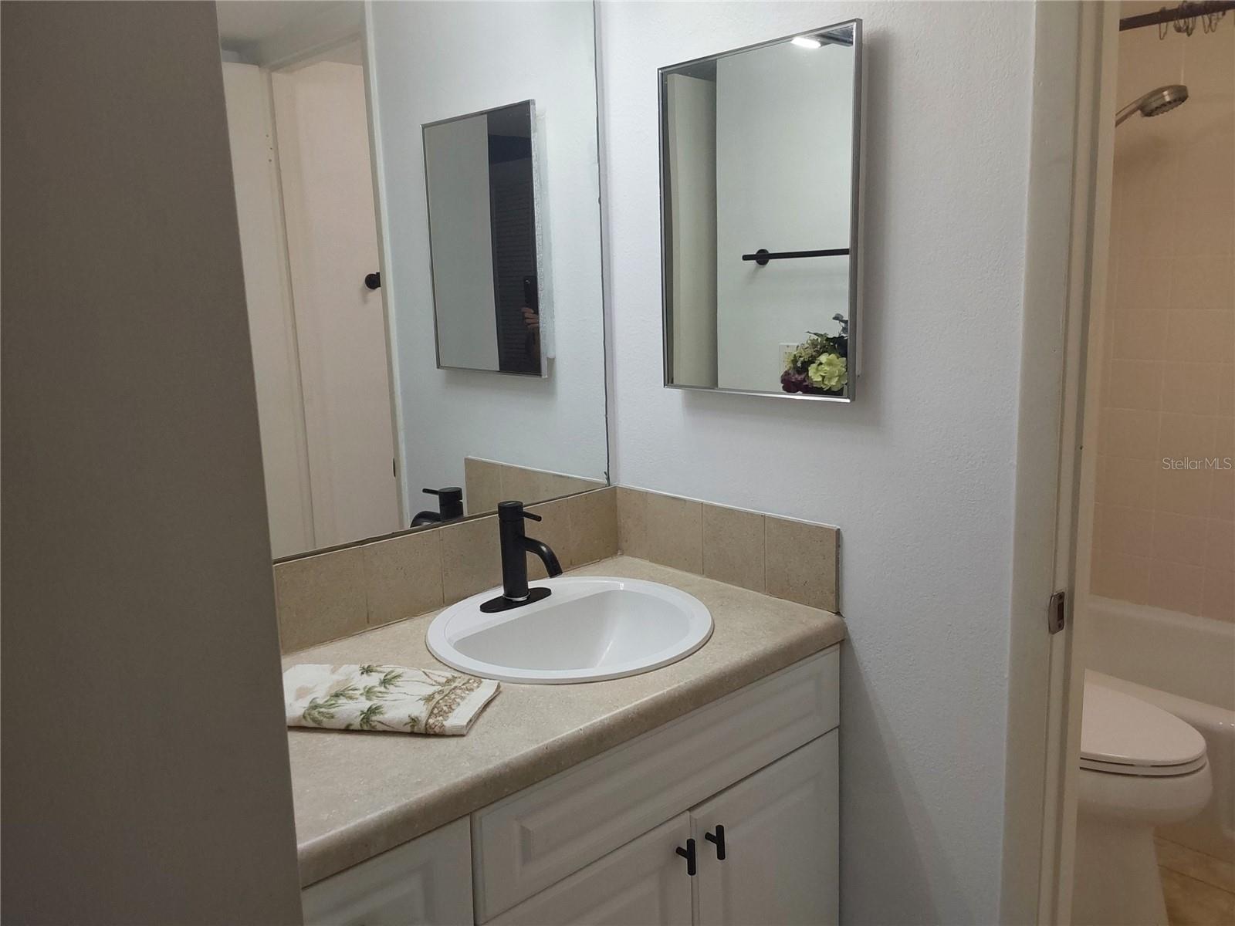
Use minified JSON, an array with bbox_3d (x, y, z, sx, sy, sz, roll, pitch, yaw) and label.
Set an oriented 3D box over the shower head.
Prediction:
[{"bbox_3d":[1.358,-0.917,2.589,0.110,0.070,0.230,-11,-2,-42],"label":"shower head"}]

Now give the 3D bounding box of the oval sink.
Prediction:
[{"bbox_3d":[-0.078,0.348,1.697,0.485,0.165,0.468,-11,14,-42],"label":"oval sink"}]

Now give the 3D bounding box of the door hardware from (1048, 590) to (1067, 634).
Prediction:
[{"bbox_3d":[0.625,0.214,1.423,0.043,0.057,0.009,-11,14,-42],"label":"door hardware"}]

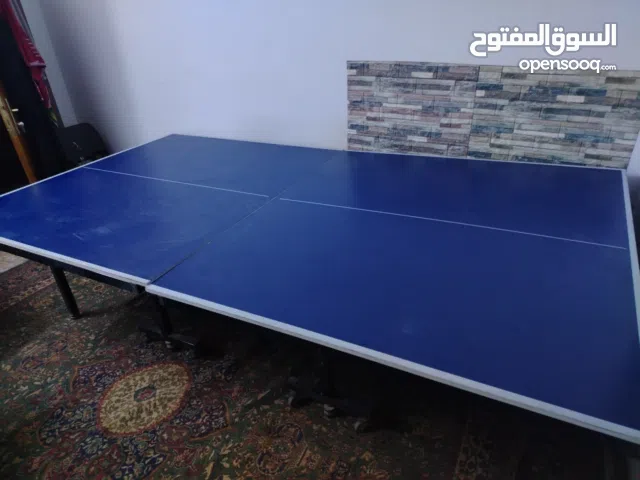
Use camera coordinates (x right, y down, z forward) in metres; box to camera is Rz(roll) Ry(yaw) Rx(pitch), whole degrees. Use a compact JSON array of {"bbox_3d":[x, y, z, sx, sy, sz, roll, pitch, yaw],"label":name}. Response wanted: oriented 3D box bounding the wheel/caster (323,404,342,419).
[{"bbox_3d":[0.052,0.712,1.844,0.065,0.051,0.040,5,30,18],"label":"wheel/caster"}]

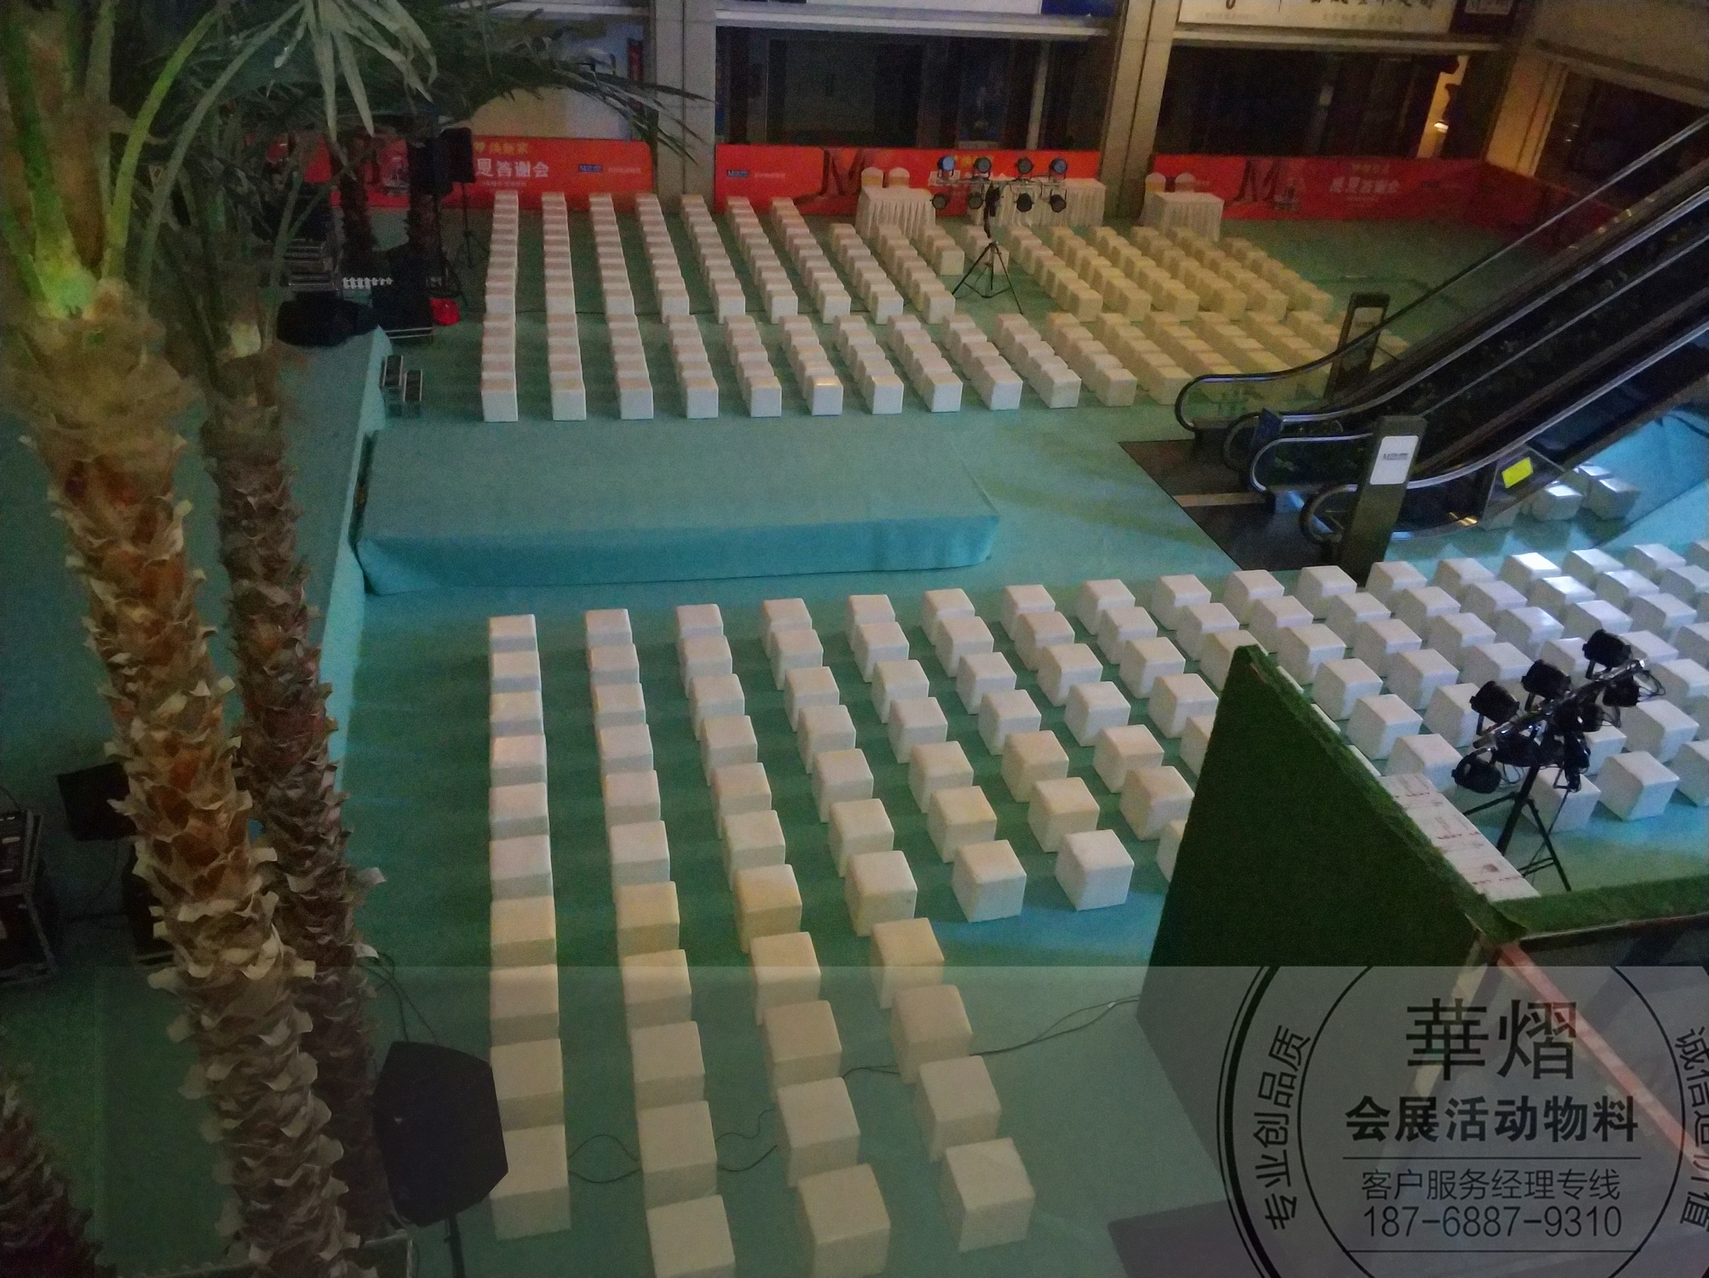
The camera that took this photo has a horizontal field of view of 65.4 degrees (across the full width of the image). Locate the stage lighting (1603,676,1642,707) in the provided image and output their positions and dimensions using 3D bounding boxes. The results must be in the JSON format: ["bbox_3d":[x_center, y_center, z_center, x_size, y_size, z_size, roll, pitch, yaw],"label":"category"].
[{"bbox_3d":[5.866,0.396,10.175,0.240,0.235,0.230,-16,23,-30],"label":"stage lighting"}]

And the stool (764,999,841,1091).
[{"bbox_3d":[-0.336,2.581,8.303,0.400,0.385,0.400,-4,33,-13],"label":"stool"}]

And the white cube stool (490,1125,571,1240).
[{"bbox_3d":[-1.793,3.021,7.390,0.400,0.385,0.400,-4,33,-14],"label":"white cube stool"}]

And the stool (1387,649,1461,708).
[{"bbox_3d":[5.446,0.380,12.732,0.400,0.395,0.400,-5,33,-15],"label":"stool"}]

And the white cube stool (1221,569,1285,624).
[{"bbox_3d":[4.204,-0.442,14.004,0.400,0.400,0.400,-3,33,-13],"label":"white cube stool"}]

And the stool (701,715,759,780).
[{"bbox_3d":[-1.024,0.924,10.962,0.400,0.390,0.395,-4,33,-14],"label":"stool"}]

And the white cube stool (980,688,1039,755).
[{"bbox_3d":[1.355,0.727,11.584,0.400,0.390,0.395,-4,33,-14],"label":"white cube stool"}]

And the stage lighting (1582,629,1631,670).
[{"bbox_3d":[5.484,0.078,9.707,0.240,0.235,0.230,-16,36,-30],"label":"stage lighting"}]

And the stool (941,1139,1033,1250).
[{"bbox_3d":[0.752,3.175,7.615,0.400,0.390,0.401,-4,33,-14],"label":"stool"}]

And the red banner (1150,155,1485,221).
[{"bbox_3d":[9.958,-9.709,28.706,7.650,1.330,0.060,-3,33,-11],"label":"red banner"}]

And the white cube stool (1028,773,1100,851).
[{"bbox_3d":[1.683,1.415,10.708,0.400,0.400,0.400,-4,33,-14],"label":"white cube stool"}]

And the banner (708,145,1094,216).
[{"bbox_3d":[1.120,-8.920,26.050,7.700,1.260,0.060,-4,33,-13],"label":"banner"}]

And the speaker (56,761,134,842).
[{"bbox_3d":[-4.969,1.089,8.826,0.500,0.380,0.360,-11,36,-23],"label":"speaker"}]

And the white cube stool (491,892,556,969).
[{"bbox_3d":[-2.209,2.030,8.941,0.400,0.385,0.400,-3,32,-13],"label":"white cube stool"}]

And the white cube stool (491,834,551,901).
[{"bbox_3d":[-2.408,1.733,9.677,0.405,0.386,0.405,-5,33,-14],"label":"white cube stool"}]

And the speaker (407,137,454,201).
[{"bbox_3d":[-6.172,-6.894,19.498,0.430,0.730,0.450,21,36,23],"label":"speaker"}]

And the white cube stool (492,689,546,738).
[{"bbox_3d":[-2.827,0.730,11.195,0.400,0.395,0.400,-4,33,-13],"label":"white cube stool"}]

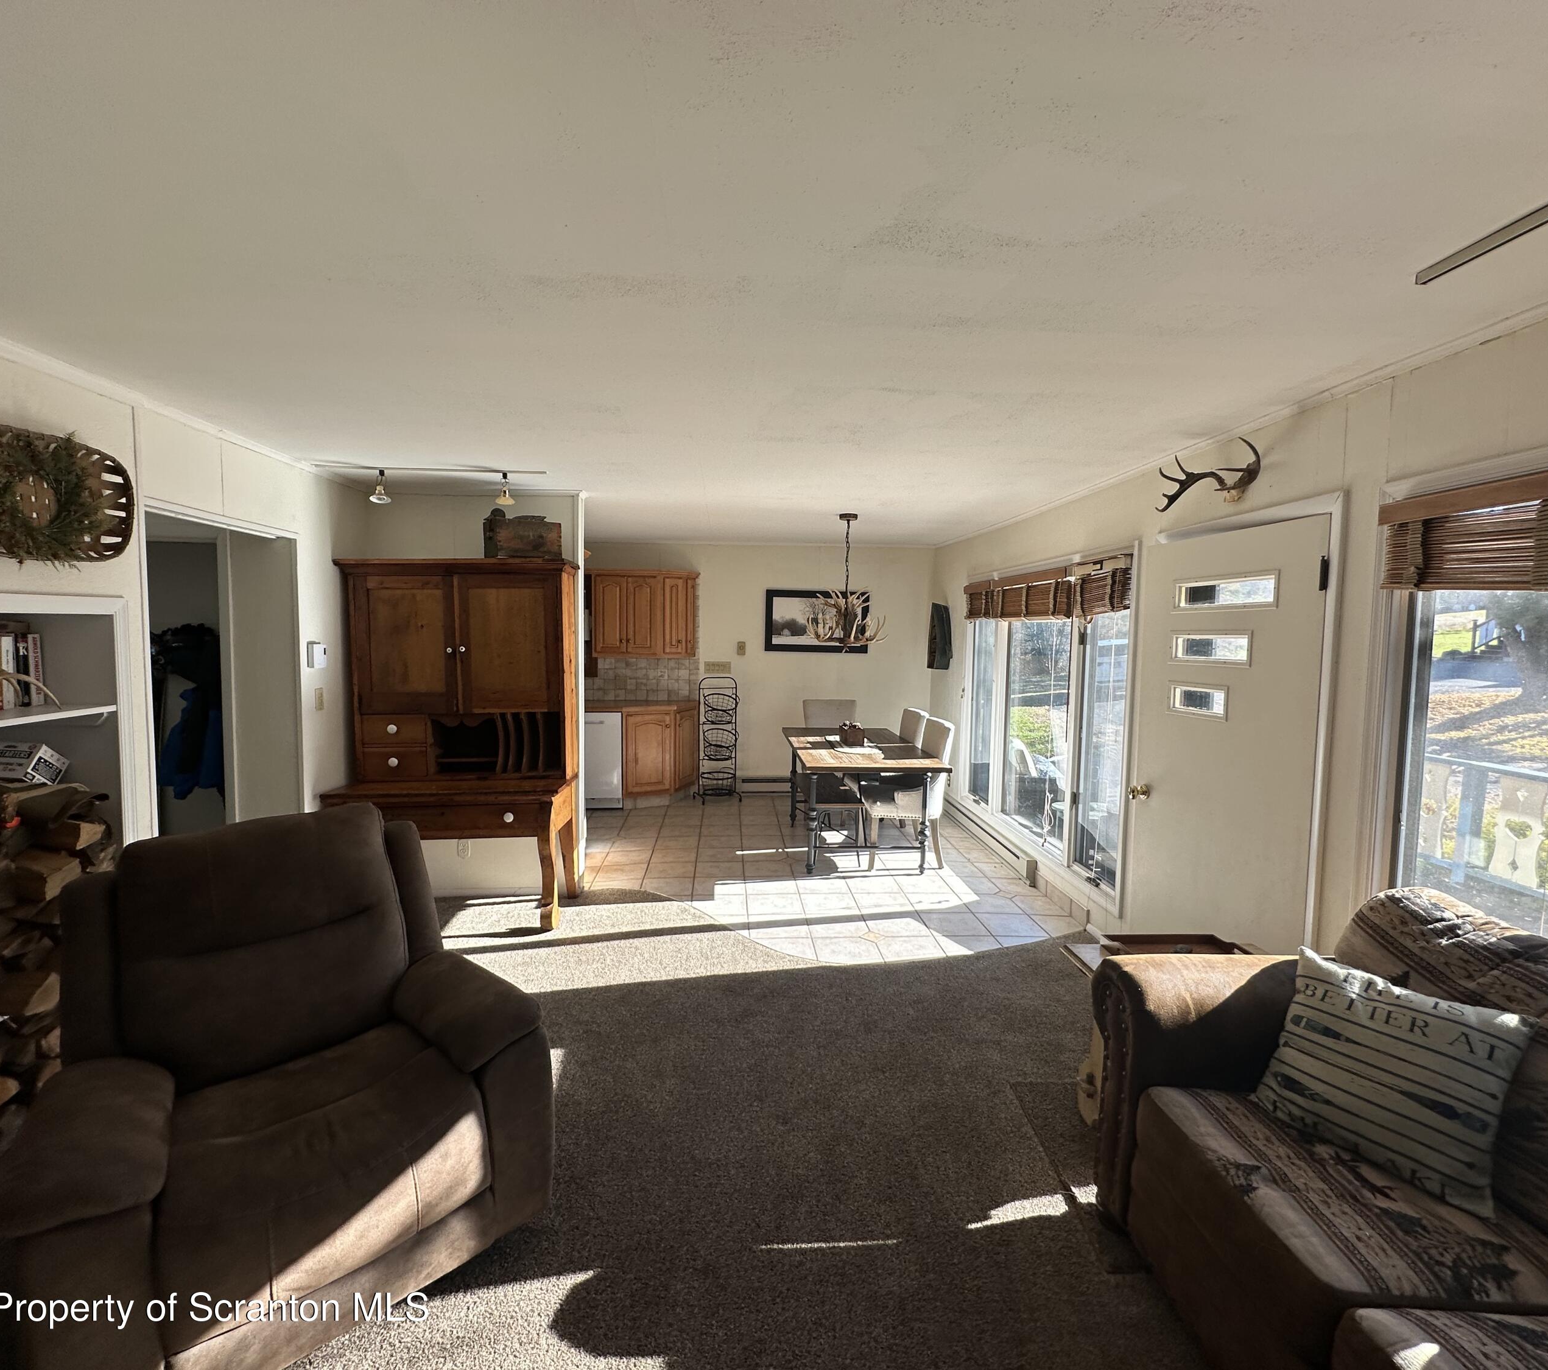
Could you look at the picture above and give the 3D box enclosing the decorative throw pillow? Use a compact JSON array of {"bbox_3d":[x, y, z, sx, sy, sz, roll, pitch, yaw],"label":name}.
[{"bbox_3d":[1.435,0.886,1.734,0.140,0.410,0.435,39,-18,-33],"label":"decorative throw pillow"}]

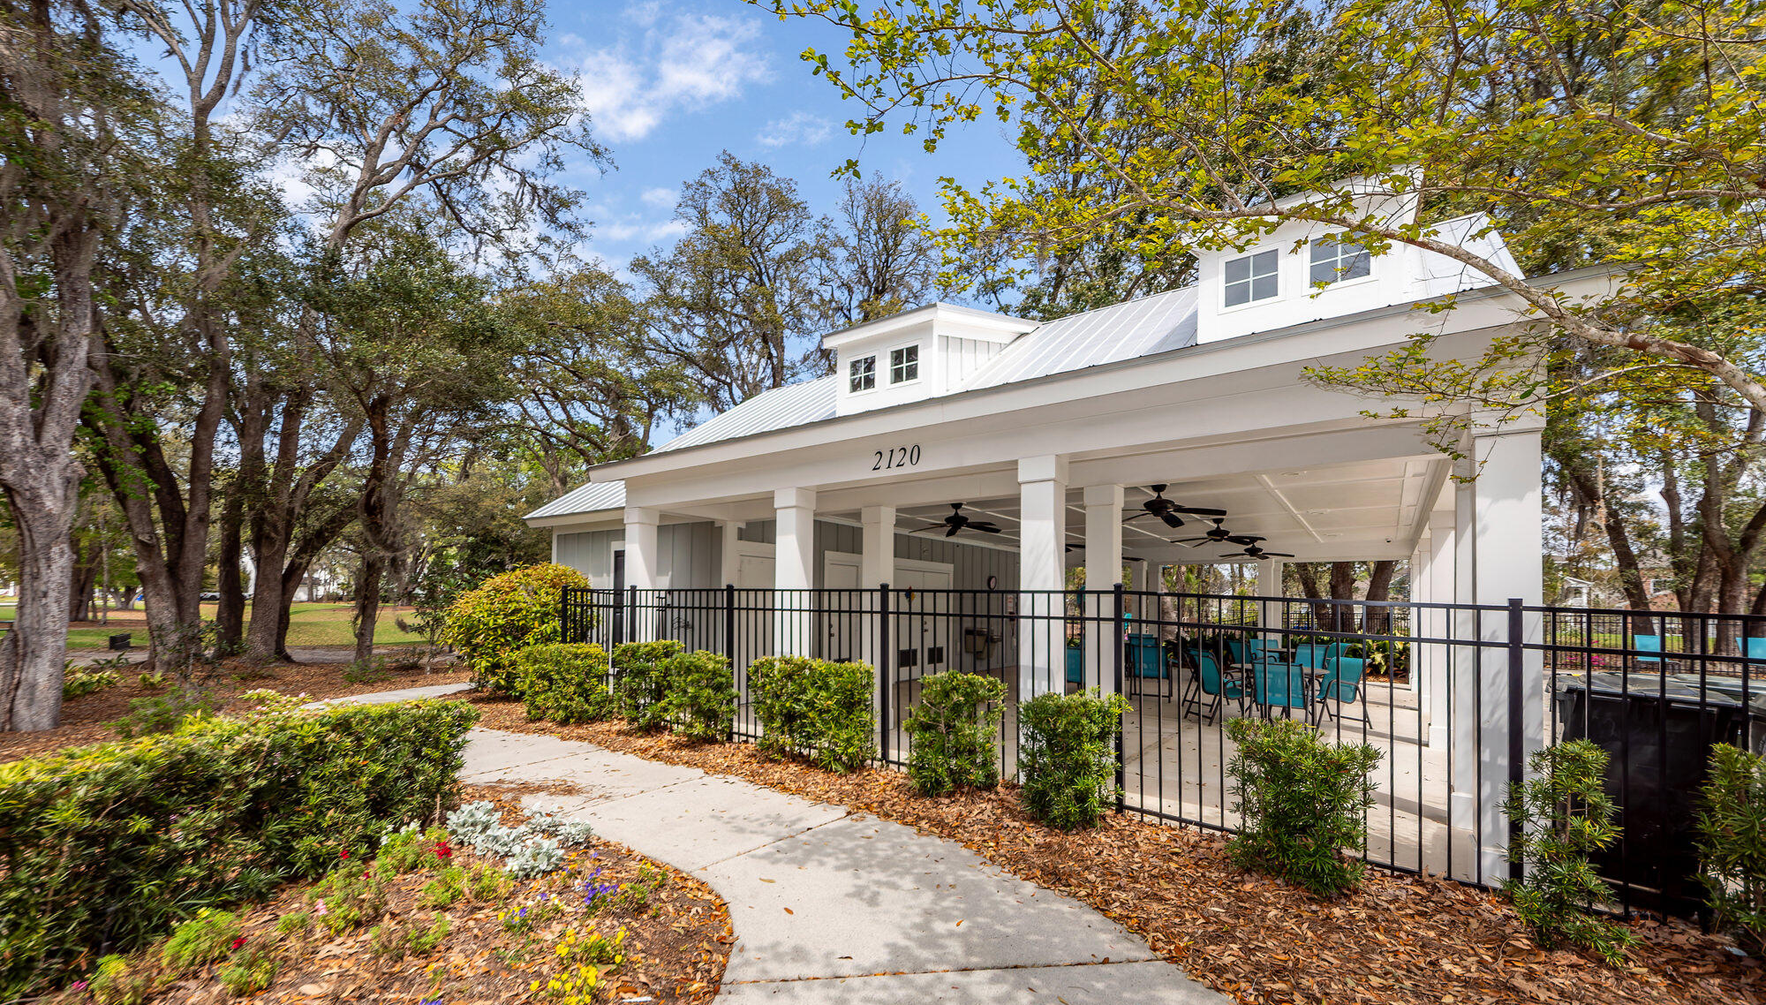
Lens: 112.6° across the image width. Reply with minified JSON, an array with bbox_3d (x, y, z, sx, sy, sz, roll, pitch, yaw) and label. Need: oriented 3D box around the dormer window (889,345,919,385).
[{"bbox_3d":[0.322,-2.015,8.600,0.480,0.580,0.090,-3,-5,38],"label":"dormer window"}]

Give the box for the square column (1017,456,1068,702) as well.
[{"bbox_3d":[1.304,1.019,4.778,0.326,2.728,0.326,-1,-2,37],"label":"square column"}]

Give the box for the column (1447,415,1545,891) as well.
[{"bbox_3d":[3.529,0.800,3.339,0.326,2.728,0.326,-1,-2,37],"label":"column"}]

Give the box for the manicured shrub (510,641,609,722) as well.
[{"bbox_3d":[-3.912,2.170,7.150,1.000,0.830,0.750,-3,-5,38],"label":"manicured shrub"}]

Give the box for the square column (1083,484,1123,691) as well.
[{"bbox_3d":[2.238,1.248,5.950,0.310,2.750,0.310,-3,-5,38],"label":"square column"}]

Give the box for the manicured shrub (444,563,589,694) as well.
[{"bbox_3d":[-6.401,2.195,10.290,2.350,2.250,2.100,-1,-2,37],"label":"manicured shrub"}]

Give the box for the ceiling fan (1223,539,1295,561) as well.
[{"bbox_3d":[7.537,0.935,11.959,1.520,0.380,1.520,-1,-2,37],"label":"ceiling fan"}]

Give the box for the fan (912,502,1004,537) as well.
[{"bbox_3d":[1.065,0.209,8.500,1.380,0.370,1.380,-3,-5,38],"label":"fan"}]

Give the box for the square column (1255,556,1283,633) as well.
[{"bbox_3d":[8.654,2.636,13.355,0.326,2.728,0.326,-1,-2,37],"label":"square column"}]

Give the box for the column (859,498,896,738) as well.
[{"bbox_3d":[-0.052,1.483,7.400,0.310,2.780,0.310,-3,-5,38],"label":"column"}]

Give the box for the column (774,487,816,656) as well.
[{"bbox_3d":[-0.921,1.237,6.218,0.326,2.728,0.326,-1,-2,37],"label":"column"}]

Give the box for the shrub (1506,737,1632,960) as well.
[{"bbox_3d":[3.164,1.590,2.720,0.450,0.860,0.420,-3,-5,38],"label":"shrub"}]

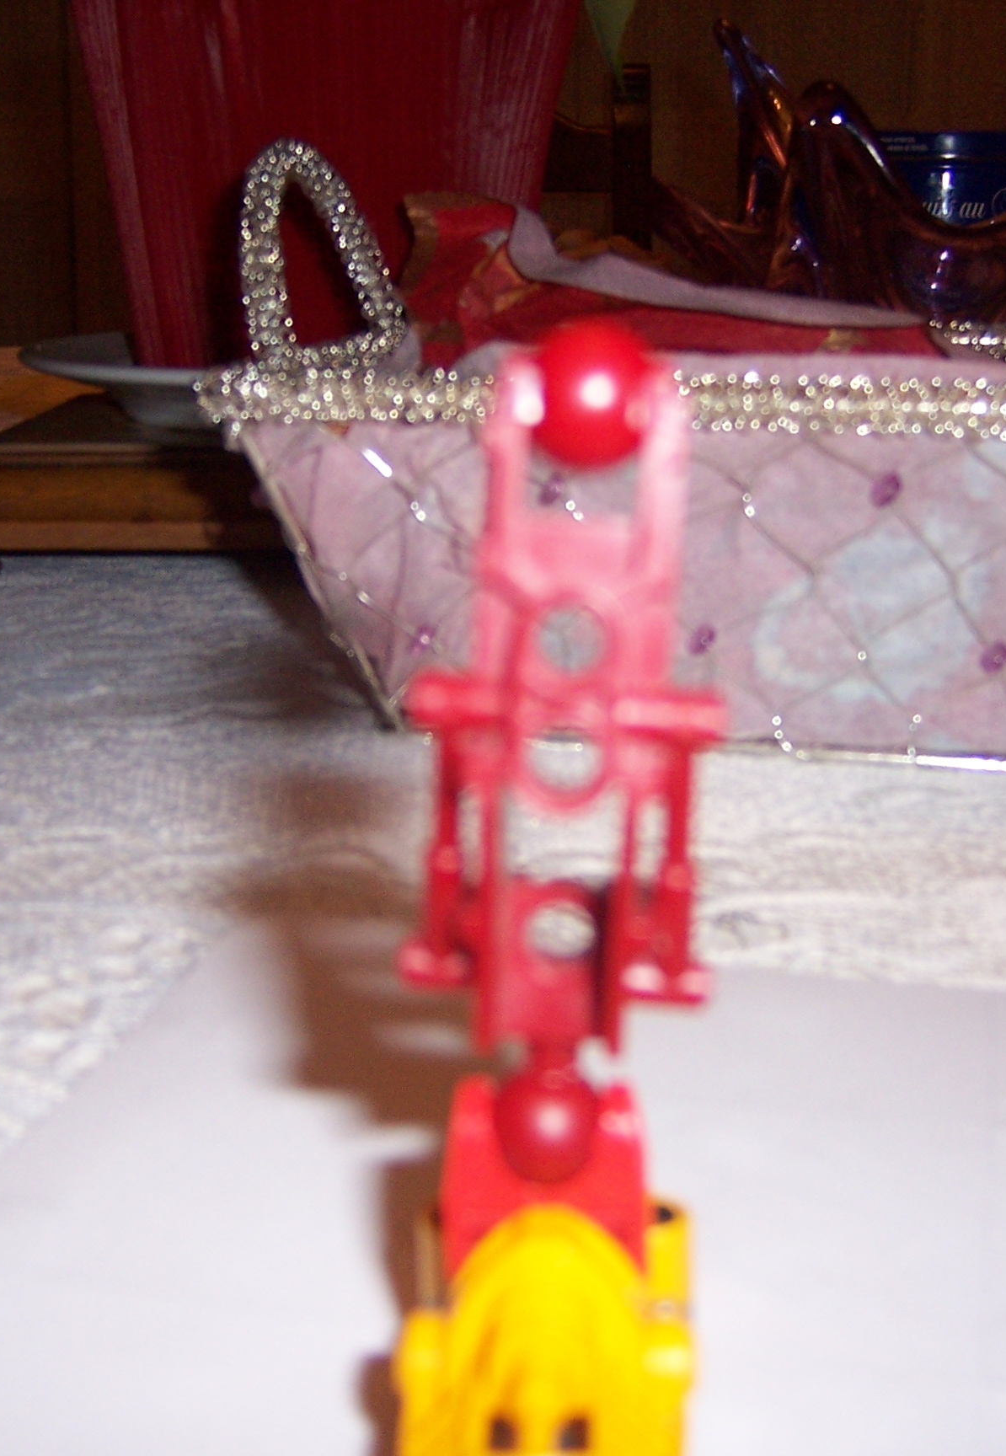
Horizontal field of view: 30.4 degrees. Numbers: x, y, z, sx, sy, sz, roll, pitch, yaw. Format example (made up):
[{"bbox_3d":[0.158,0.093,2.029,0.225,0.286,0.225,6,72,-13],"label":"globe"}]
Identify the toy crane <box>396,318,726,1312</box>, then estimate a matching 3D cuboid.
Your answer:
[{"bbox_3d":[0.005,0.007,0.157,0.027,0.081,0.026,3,11,0],"label":"toy crane"}]

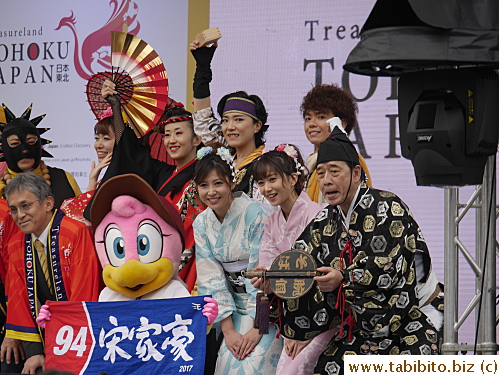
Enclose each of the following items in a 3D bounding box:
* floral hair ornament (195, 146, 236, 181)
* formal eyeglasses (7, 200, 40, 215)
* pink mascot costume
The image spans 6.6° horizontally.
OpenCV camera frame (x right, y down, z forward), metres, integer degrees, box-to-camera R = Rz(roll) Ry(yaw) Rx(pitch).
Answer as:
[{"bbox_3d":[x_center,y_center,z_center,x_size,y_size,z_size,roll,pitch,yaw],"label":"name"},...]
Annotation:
[{"bbox_3d":[-0.133,-0.093,17.450,0.160,0.140,0.110,-4,3,20],"label":"floral hair ornament"},{"bbox_3d":[-0.883,0.076,17.300,0.140,0.042,0.130,-20,-5,39],"label":"formal eyeglasses"},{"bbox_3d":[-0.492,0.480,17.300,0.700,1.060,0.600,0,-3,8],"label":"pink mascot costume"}]

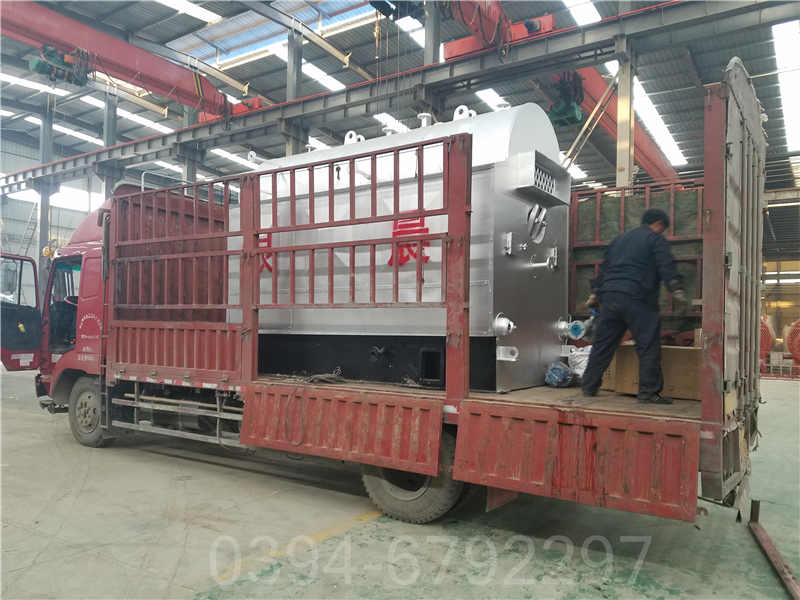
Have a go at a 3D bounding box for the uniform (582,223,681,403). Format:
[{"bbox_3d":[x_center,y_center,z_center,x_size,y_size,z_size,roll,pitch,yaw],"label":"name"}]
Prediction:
[{"bbox_3d":[1.857,0.100,4.820,0.470,1.400,0.670,2,-3,-38],"label":"uniform"}]

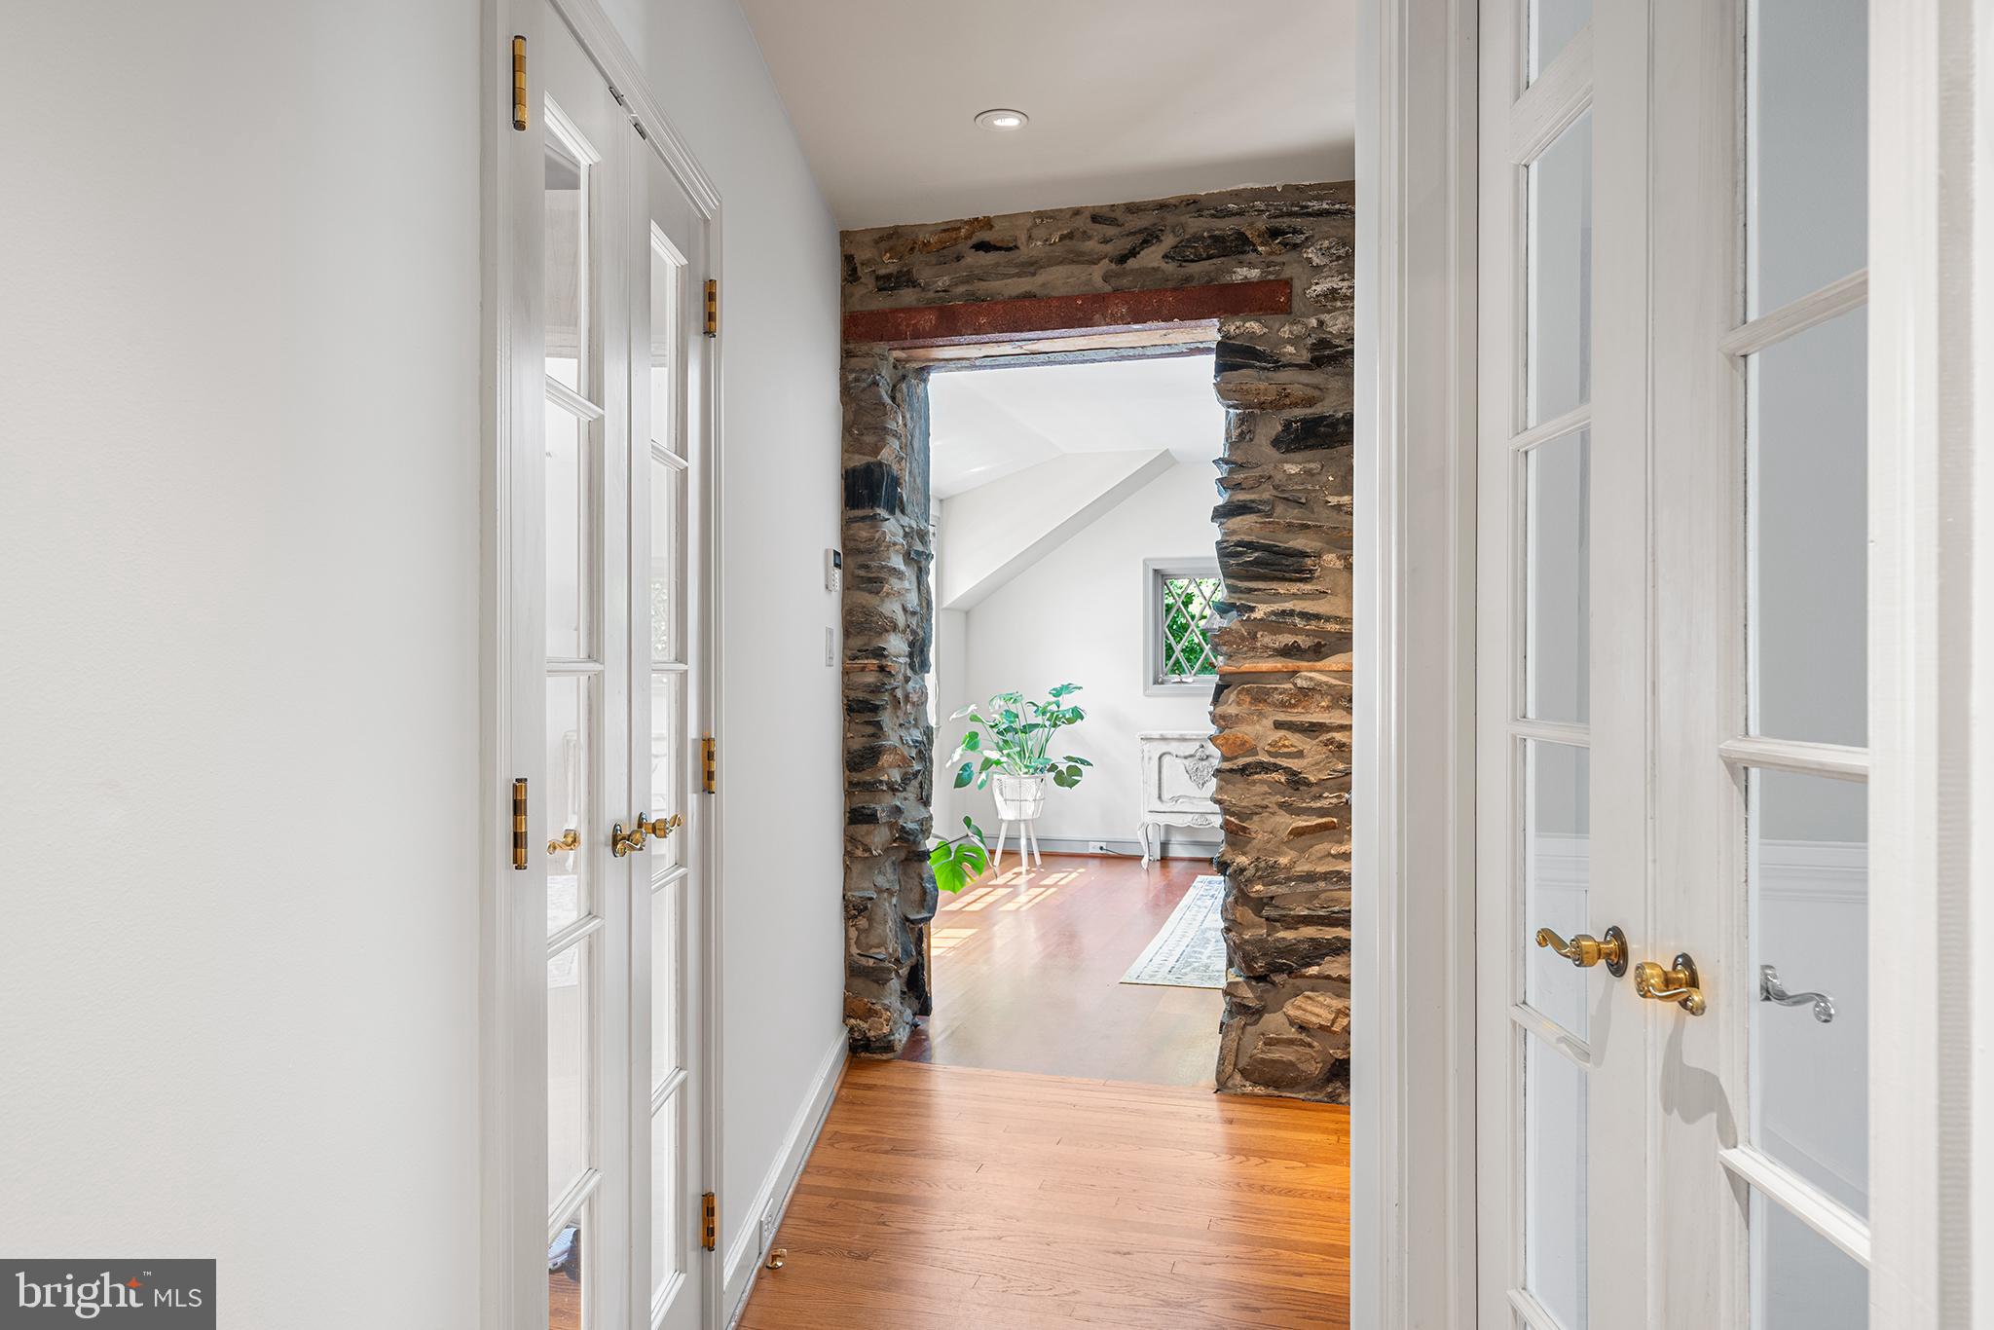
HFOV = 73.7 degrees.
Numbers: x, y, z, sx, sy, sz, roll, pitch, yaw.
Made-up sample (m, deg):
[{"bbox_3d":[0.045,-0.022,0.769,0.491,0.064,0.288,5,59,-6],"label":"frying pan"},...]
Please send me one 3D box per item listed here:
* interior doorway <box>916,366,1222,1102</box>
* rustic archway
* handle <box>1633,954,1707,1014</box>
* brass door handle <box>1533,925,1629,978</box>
[{"bbox_3d":[0.231,0.126,4.149,0.995,2.200,0.460,0,0,16],"label":"interior doorway"},{"bbox_3d":[0.350,-0.059,4.130,1.587,2.570,0.510,0,0,16],"label":"rustic archway"},{"bbox_3d":[0.519,0.249,1.008,0.044,0.048,0.110,0,0,1],"label":"handle"},{"bbox_3d":[0.522,0.250,1.192,0.044,0.048,0.110,0,0,1],"label":"brass door handle"}]

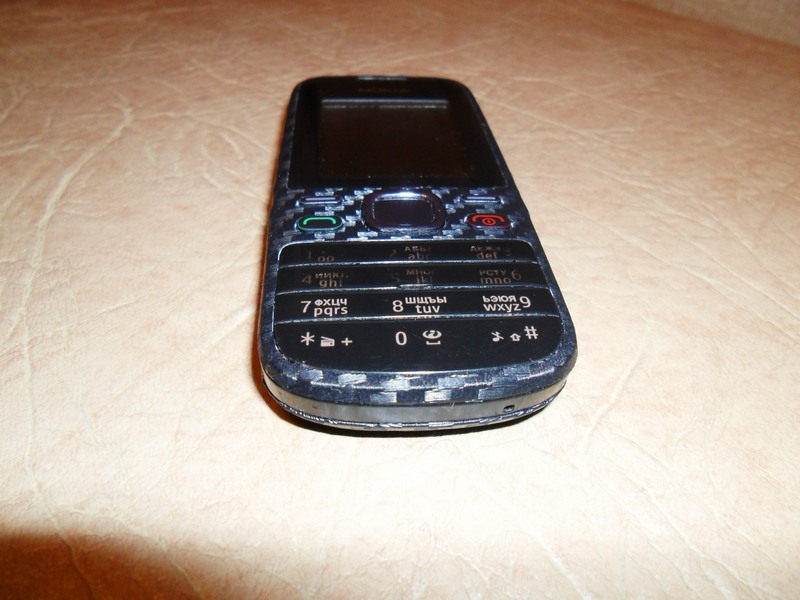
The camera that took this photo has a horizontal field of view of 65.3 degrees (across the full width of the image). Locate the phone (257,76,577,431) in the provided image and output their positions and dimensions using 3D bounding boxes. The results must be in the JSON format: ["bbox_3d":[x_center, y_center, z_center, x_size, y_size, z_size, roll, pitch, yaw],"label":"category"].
[{"bbox_3d":[-0.001,-0.019,0.123,0.046,0.014,0.108,-1,39,-5],"label":"phone"}]

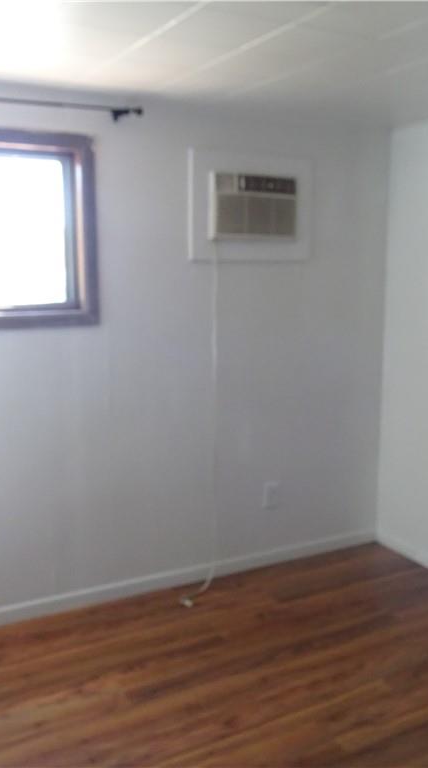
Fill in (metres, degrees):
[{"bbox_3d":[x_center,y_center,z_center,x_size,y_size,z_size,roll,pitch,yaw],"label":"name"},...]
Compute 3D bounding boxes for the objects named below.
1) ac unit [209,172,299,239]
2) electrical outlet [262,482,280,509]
[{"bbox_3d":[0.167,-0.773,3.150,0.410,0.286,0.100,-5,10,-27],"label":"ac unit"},{"bbox_3d":[0.279,0.544,3.446,0.073,0.118,0.012,-5,10,-27],"label":"electrical outlet"}]

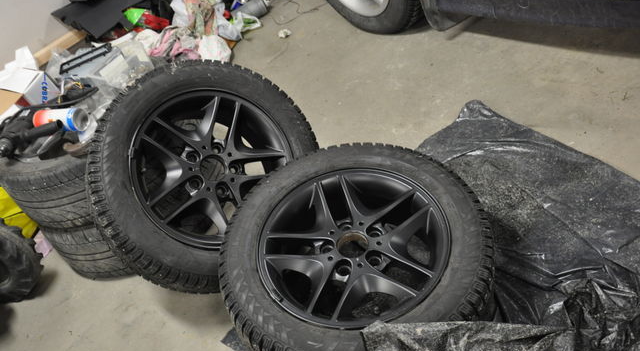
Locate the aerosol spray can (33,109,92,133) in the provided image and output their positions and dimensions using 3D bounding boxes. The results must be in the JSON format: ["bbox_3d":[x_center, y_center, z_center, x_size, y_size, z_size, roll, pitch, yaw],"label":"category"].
[{"bbox_3d":[-0.805,-0.174,2.480,0.185,0.067,0.067,2,41,24],"label":"aerosol spray can"}]

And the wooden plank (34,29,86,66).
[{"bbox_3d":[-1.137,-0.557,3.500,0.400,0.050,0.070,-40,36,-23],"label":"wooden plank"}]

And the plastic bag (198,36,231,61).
[{"bbox_3d":[-0.460,-0.542,3.480,0.140,0.120,0.130,-27,33,-3],"label":"plastic bag"}]

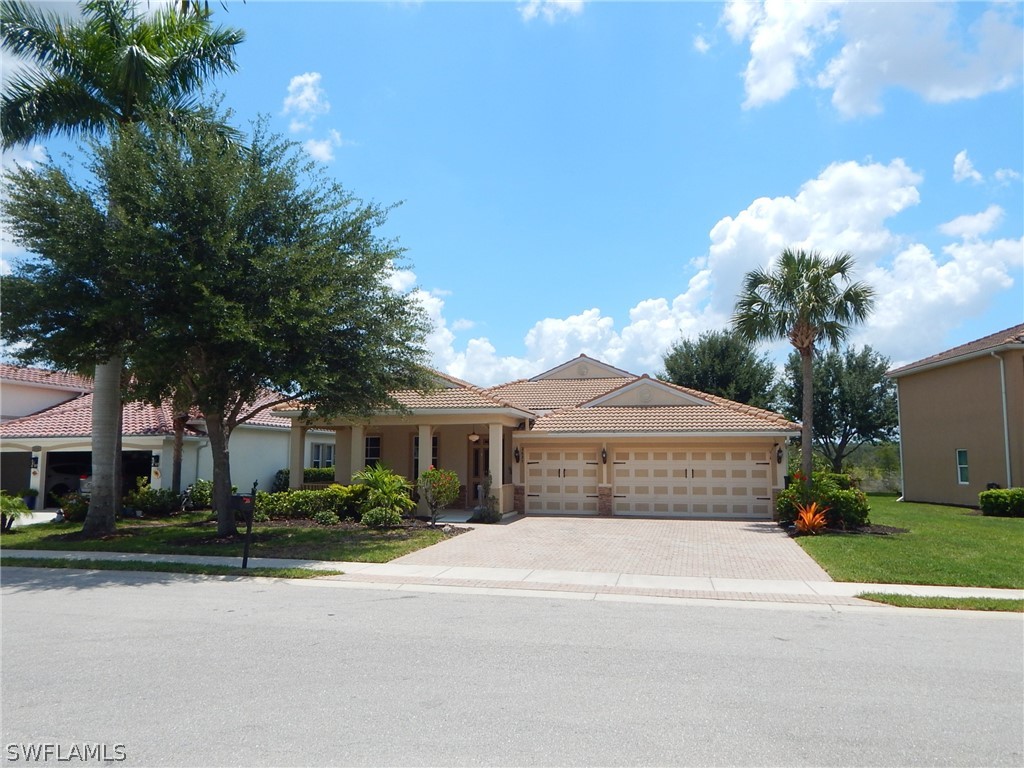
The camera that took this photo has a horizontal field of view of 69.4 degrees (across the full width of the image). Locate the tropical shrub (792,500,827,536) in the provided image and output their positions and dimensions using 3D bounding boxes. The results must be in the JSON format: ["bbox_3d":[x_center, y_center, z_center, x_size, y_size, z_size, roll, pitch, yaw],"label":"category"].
[{"bbox_3d":[7.488,3.342,18.551,0.900,0.830,0.880,0,-6,0],"label":"tropical shrub"}]

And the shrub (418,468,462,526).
[{"bbox_3d":[-2.006,3.081,20.188,1.200,1.650,1.150,0,-6,0],"label":"shrub"}]

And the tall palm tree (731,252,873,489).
[{"bbox_3d":[8.060,0.029,20.411,3.890,7.730,3.800,0,-6,0],"label":"tall palm tree"}]

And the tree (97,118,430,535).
[{"bbox_3d":[-6.891,-1.590,18.974,9.650,10.810,8.600,0,-6,0],"label":"tree"}]

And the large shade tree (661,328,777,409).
[{"bbox_3d":[11.839,1.415,42.086,6.810,9.270,6.600,0,-6,0],"label":"large shade tree"}]

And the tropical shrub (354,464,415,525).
[{"bbox_3d":[-3.567,3.102,20.688,1.680,1.690,1.600,0,-6,0],"label":"tropical shrub"}]

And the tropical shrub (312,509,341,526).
[{"bbox_3d":[-5.198,3.734,20.722,0.780,0.480,0.750,0,-6,0],"label":"tropical shrub"}]

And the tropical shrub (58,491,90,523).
[{"bbox_3d":[-13.067,3.659,22.137,1.020,0.930,0.950,0,-6,0],"label":"tropical shrub"}]

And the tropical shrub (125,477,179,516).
[{"bbox_3d":[-11.821,3.671,24.248,1.770,1.270,1.400,0,-6,0],"label":"tropical shrub"}]

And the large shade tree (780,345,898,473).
[{"bbox_3d":[17.523,1.813,39.529,6.510,7.940,6.400,0,-6,0],"label":"large shade tree"}]

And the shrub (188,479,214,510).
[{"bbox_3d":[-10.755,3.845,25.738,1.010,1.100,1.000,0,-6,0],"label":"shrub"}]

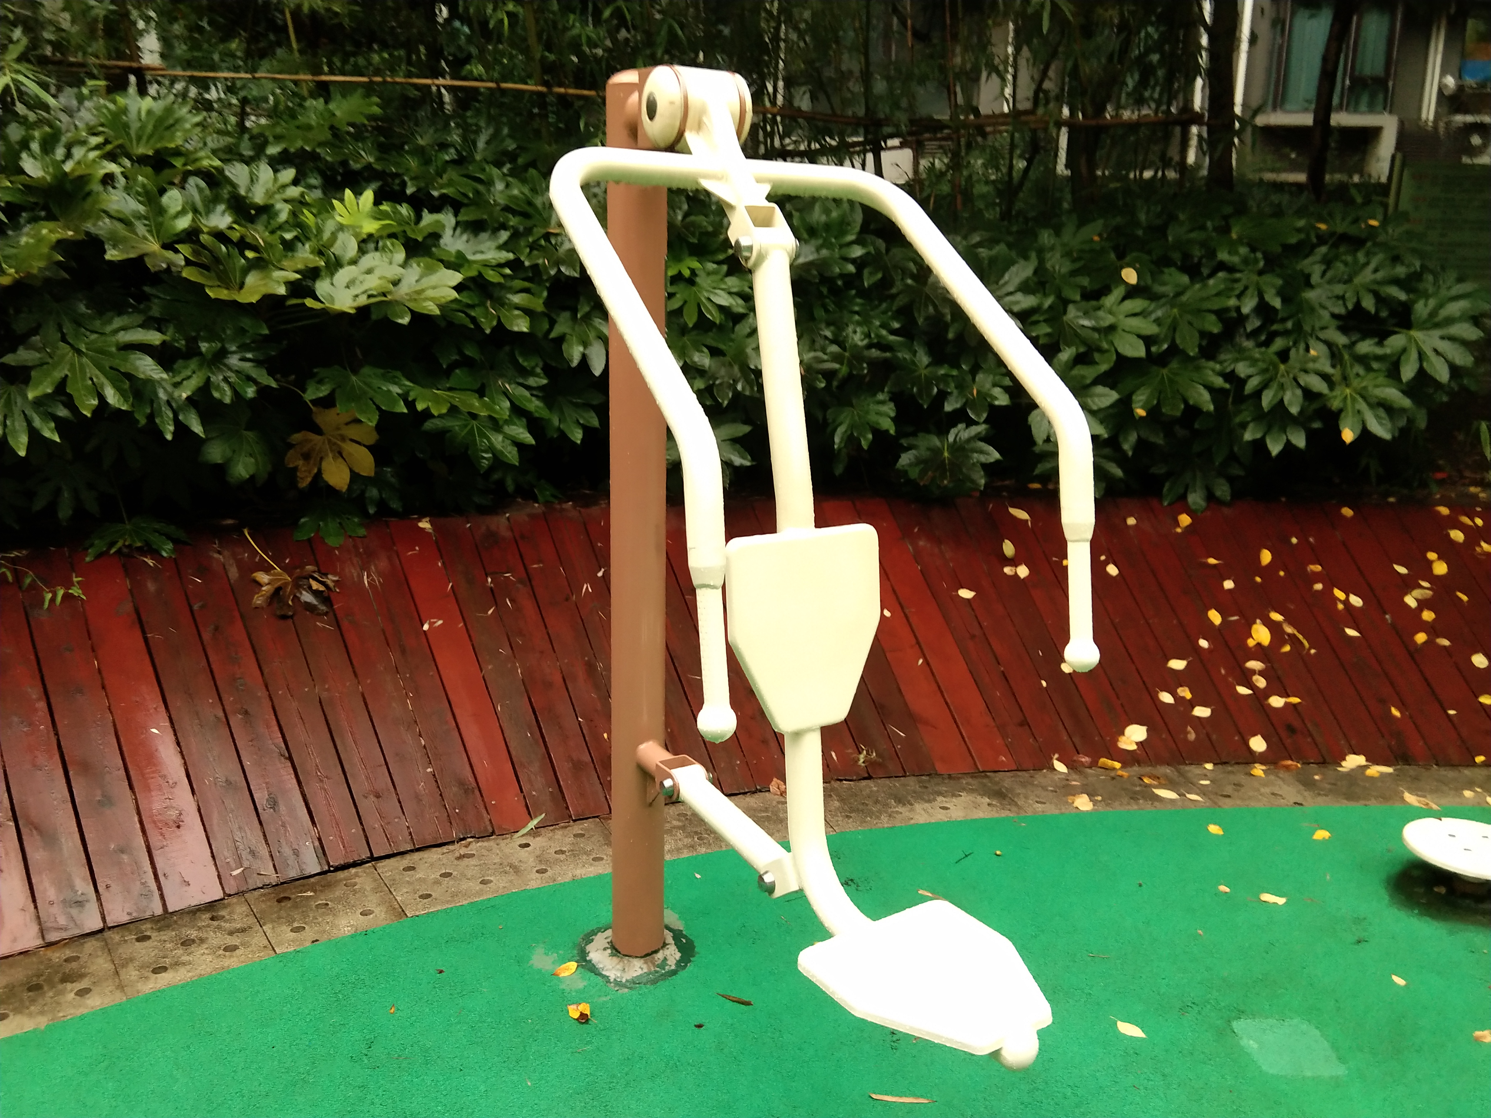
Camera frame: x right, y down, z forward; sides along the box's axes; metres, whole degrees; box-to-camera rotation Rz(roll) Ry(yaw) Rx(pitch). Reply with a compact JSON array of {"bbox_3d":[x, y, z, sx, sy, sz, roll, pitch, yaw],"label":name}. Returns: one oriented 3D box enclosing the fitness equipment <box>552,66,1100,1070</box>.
[{"bbox_3d":[0.079,0.105,2.256,0.720,1.830,1.292,-7,17,-30],"label":"fitness equipment"}]

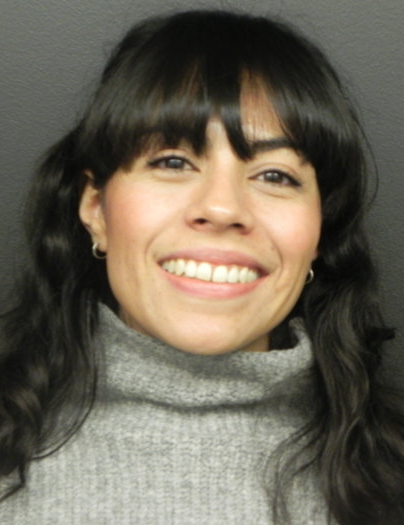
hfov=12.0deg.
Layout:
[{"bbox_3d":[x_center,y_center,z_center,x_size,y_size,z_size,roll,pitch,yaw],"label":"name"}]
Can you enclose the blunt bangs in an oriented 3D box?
[{"bbox_3d":[0.011,-0.091,1.190,0.174,0.122,0.125,7,-9,-2],"label":"blunt bangs"}]

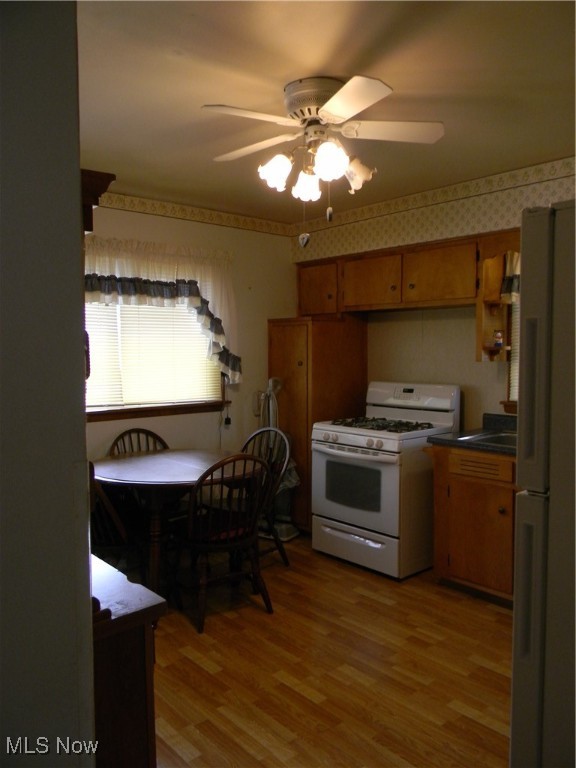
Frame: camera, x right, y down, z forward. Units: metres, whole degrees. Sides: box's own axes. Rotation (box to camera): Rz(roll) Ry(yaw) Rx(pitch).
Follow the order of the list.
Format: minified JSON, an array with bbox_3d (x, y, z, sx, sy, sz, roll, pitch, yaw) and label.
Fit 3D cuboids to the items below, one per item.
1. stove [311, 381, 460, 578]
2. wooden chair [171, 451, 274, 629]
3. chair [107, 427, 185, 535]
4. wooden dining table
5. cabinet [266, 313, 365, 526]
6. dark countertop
[{"bbox_3d":[0.655,0.609,4.293,0.683,1.176,0.784,-3,4,-41],"label":"stove"},{"bbox_3d":[-0.418,0.796,3.411,0.467,0.899,0.538,-2,4,-37],"label":"wooden chair"},{"bbox_3d":[-0.815,0.766,3.901,0.462,0.914,0.523,-3,4,-41],"label":"chair"},{"bbox_3d":[-0.660,0.853,3.640,1.030,0.766,1.035,0,3,0],"label":"wooden dining table"},{"bbox_3d":[0.239,0.341,4.868,0.588,1.658,0.487,-3,4,-41],"label":"cabinet"},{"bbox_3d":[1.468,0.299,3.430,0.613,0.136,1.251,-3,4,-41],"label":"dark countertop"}]

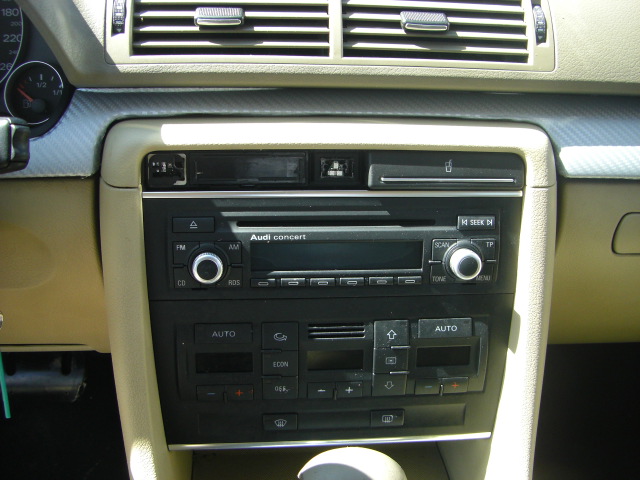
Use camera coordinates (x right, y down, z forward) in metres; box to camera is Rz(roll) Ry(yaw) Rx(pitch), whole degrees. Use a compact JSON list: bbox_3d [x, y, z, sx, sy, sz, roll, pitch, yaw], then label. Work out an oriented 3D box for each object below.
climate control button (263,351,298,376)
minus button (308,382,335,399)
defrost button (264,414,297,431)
[{"bbox_3d":[-0.026,0.080,0.458,0.023,0.018,0.005,-1,13,-5],"label":"climate control button"},{"bbox_3d":[0.001,0.098,0.465,0.018,0.011,0.005,-1,13,-5],"label":"minus button"},{"bbox_3d":[-0.026,0.117,0.456,0.023,0.012,0.006,-1,12,-6],"label":"defrost button"}]

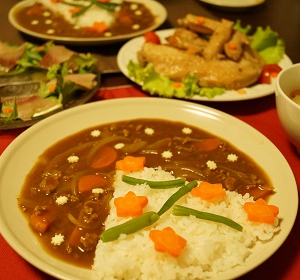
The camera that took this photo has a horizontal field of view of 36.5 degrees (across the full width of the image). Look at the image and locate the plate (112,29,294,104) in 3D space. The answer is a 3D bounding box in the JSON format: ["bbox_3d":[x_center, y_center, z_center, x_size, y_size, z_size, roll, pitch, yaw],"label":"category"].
[{"bbox_3d":[0.072,-0.100,0.616,0.232,0.023,0.232,1,34,-1],"label":"plate"}]

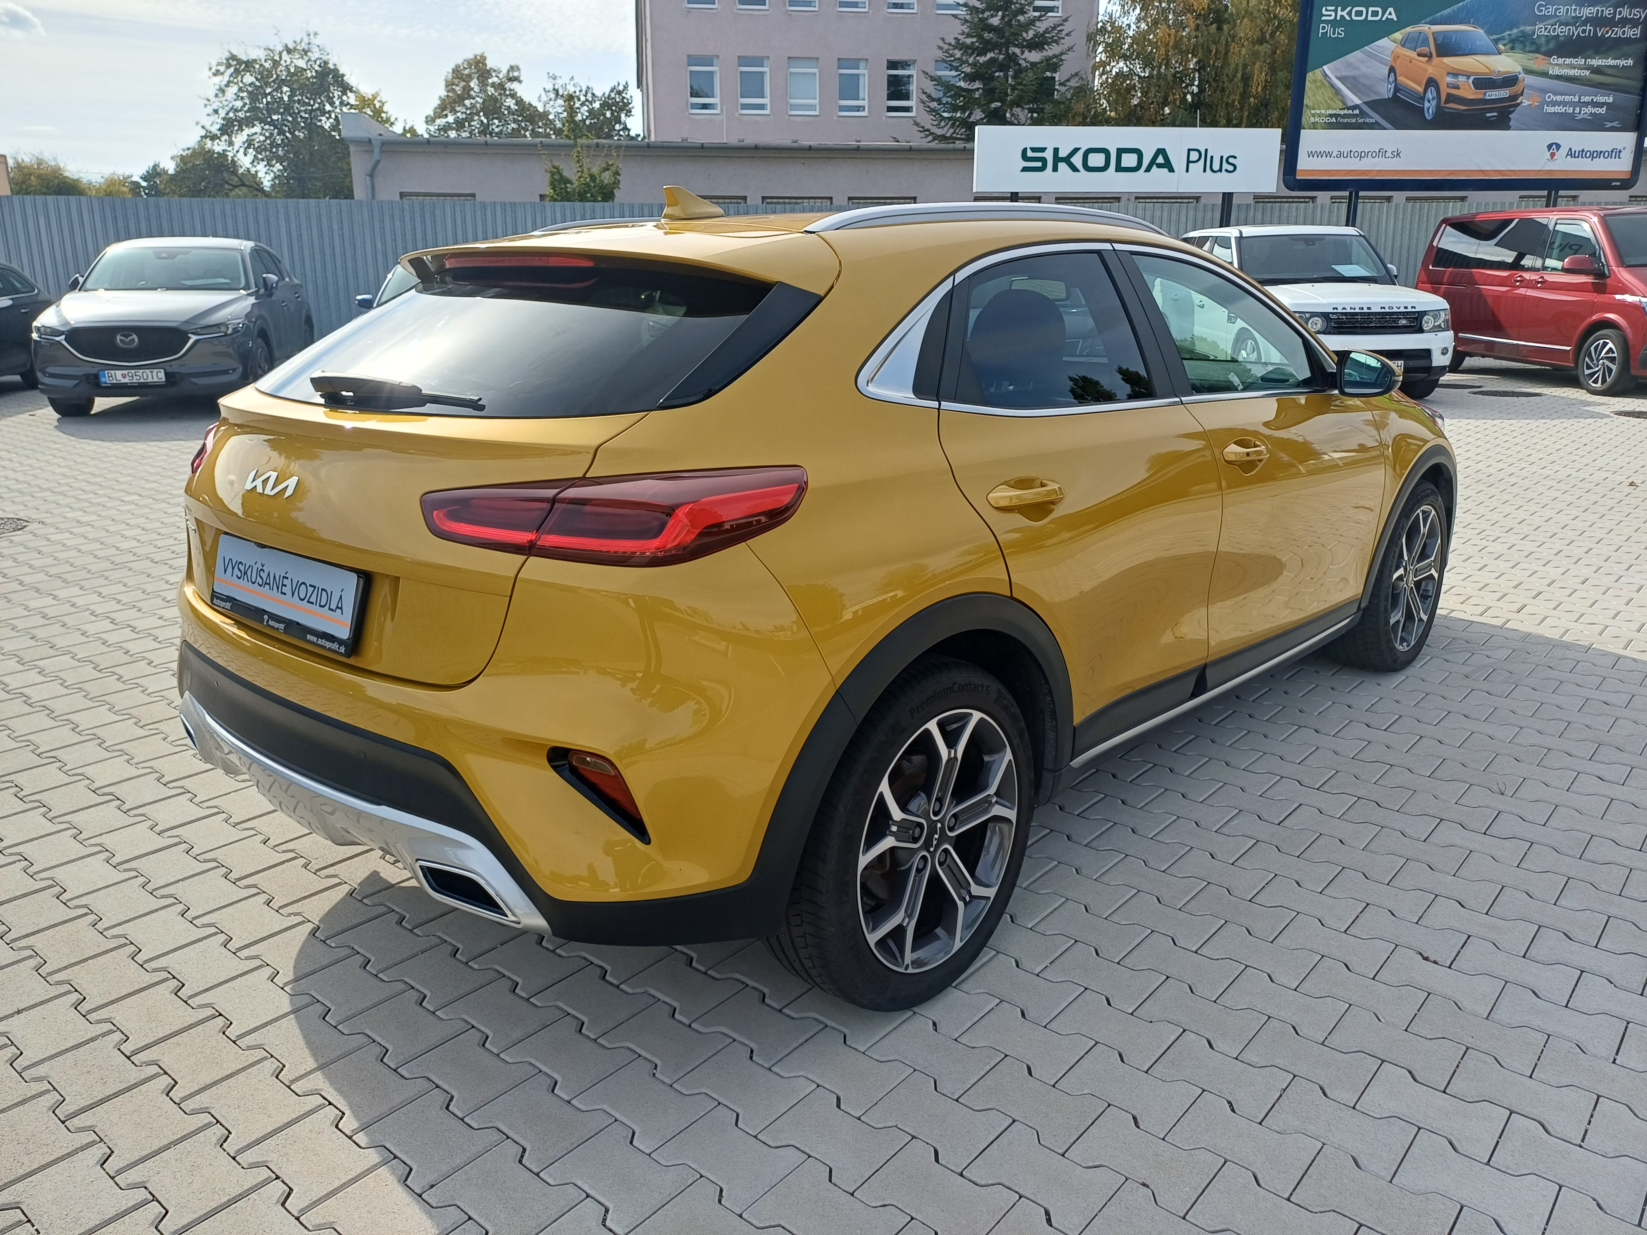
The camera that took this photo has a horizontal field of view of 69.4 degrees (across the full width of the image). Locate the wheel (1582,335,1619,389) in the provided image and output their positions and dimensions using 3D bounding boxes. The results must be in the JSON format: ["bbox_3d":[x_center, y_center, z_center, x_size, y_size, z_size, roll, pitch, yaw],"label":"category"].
[{"bbox_3d":[8.310,-2.691,12.607,0.190,0.470,0.470,-2,15,-5],"label":"wheel"}]

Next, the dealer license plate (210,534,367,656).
[{"bbox_3d":[-0.928,-0.049,2.050,0.530,0.135,0.025,13,6,41],"label":"dealer license plate"}]

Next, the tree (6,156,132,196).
[{"bbox_3d":[-25.410,-12.587,40.608,4.600,6.010,4.600,-9,17,-30],"label":"tree"}]

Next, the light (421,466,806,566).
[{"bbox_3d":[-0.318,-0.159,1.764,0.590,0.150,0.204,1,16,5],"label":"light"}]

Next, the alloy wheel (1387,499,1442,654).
[{"bbox_3d":[1.930,-0.147,4.051,0.190,0.470,0.470,13,20,41],"label":"alloy wheel"}]

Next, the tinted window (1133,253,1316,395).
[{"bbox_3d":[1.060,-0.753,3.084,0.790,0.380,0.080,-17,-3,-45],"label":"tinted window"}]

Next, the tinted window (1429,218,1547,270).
[{"bbox_3d":[8.149,-4.554,14.553,0.090,0.580,2.400,6,16,-5],"label":"tinted window"}]

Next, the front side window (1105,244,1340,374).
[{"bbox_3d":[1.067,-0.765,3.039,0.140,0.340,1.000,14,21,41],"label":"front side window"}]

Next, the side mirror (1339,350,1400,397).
[{"bbox_3d":[1.505,-0.672,3.260,0.180,0.140,0.150,14,22,41],"label":"side mirror"}]

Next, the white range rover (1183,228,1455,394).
[{"bbox_3d":[5.410,-3.580,13.750,1.940,1.790,4.790,0,16,0],"label":"white range rover"}]

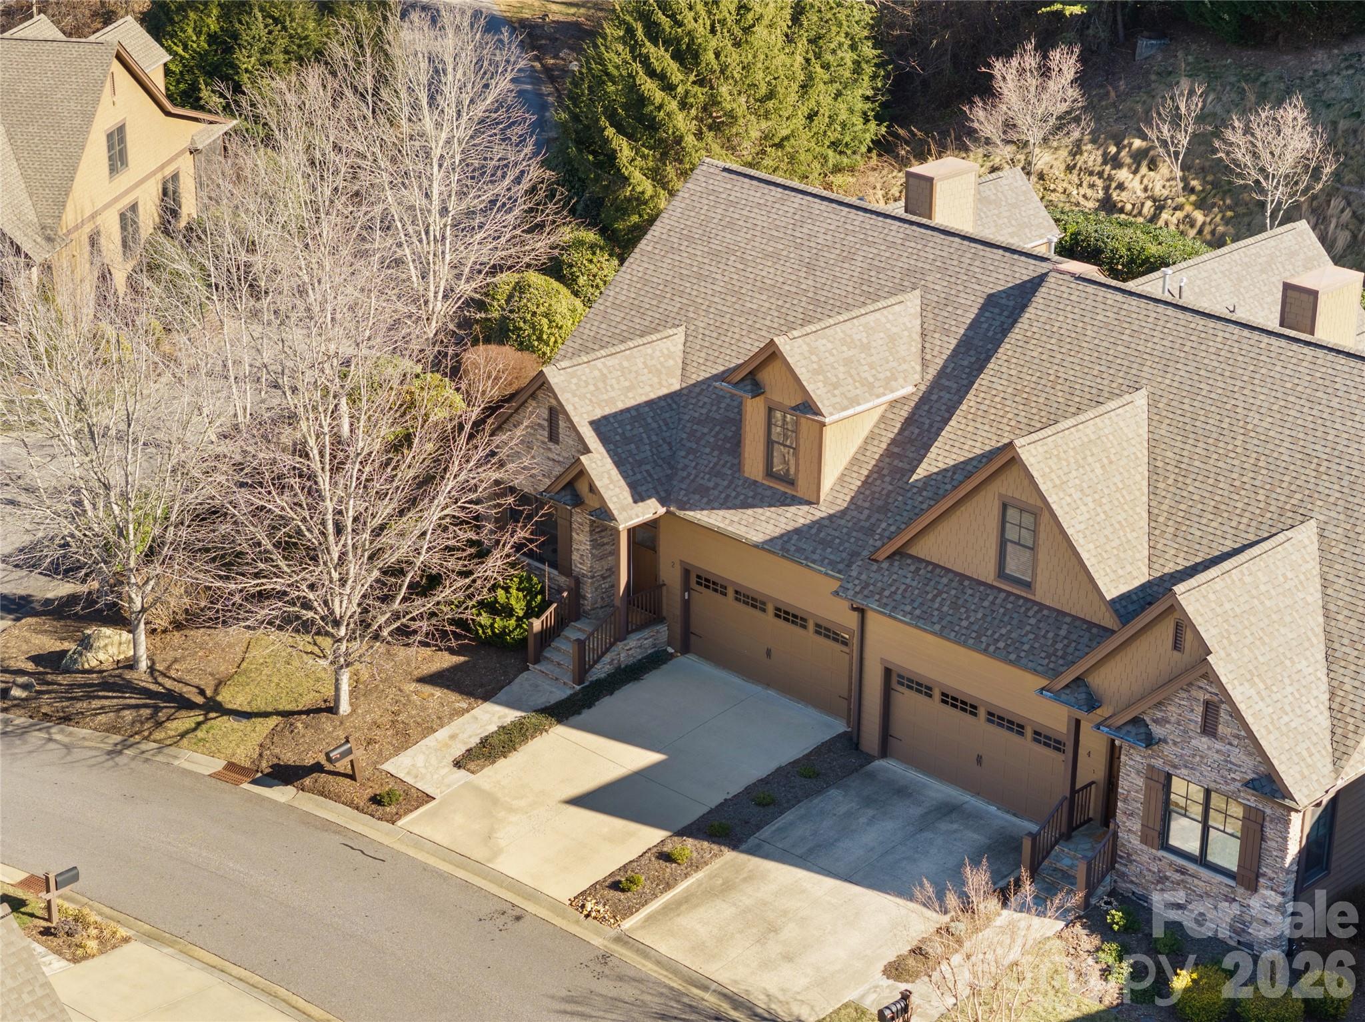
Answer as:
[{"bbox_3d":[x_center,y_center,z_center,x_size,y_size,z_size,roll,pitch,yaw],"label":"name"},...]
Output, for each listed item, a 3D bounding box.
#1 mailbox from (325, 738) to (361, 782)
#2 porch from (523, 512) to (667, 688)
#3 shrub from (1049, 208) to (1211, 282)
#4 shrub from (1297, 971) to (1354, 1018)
[{"bbox_3d":[-7.050,5.209,57.535,0.300,1.120,0.720,16,27,32],"label":"mailbox"},{"bbox_3d":[-1.863,1.658,60.739,1.900,3.450,2.750,21,30,40],"label":"porch"},{"bbox_3d":[13.463,-8.011,83.616,5.600,1.900,2.800,21,30,40],"label":"shrub"},{"bbox_3d":[11.473,8.625,49.177,1.030,0.820,1.030,21,30,40],"label":"shrub"}]

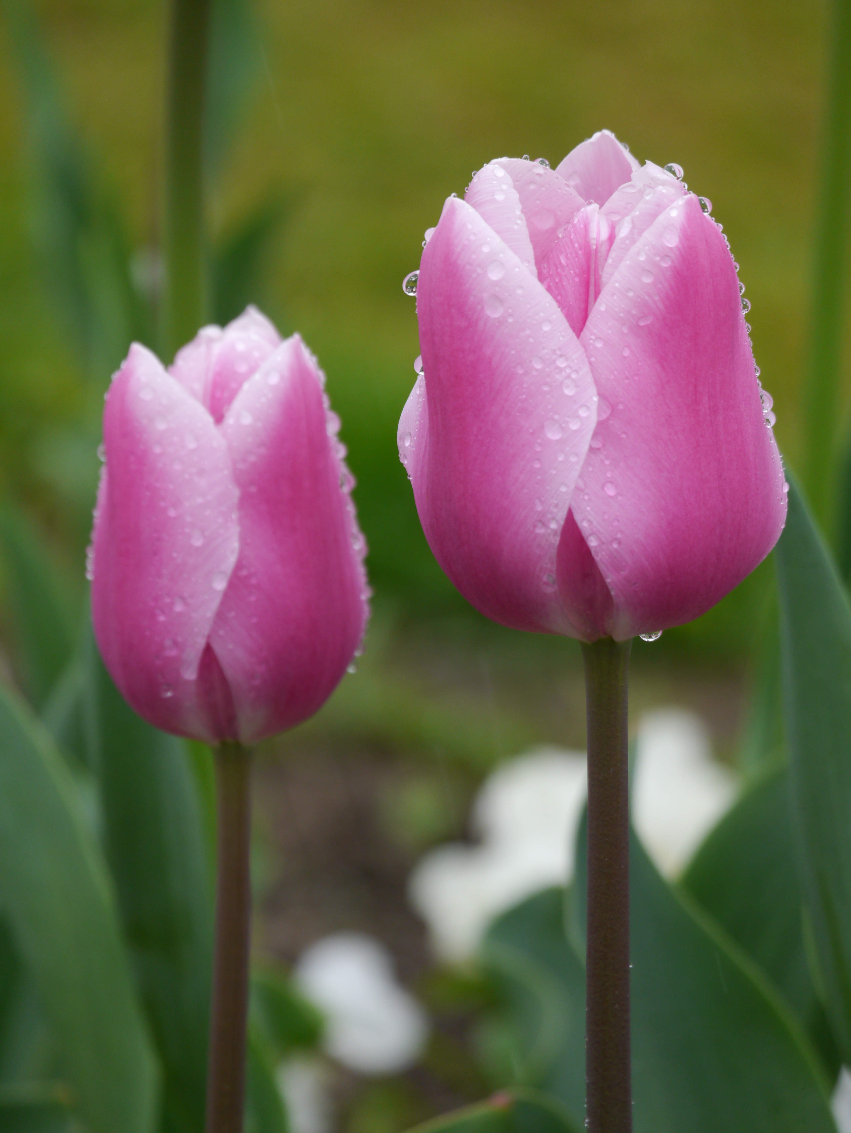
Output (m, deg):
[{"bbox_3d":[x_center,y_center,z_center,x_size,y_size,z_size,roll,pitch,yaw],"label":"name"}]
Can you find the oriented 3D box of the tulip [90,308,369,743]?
[{"bbox_3d":[-0.029,-0.006,1.110,0.041,0.062,0.041,-2,9,0],"label":"tulip"}]

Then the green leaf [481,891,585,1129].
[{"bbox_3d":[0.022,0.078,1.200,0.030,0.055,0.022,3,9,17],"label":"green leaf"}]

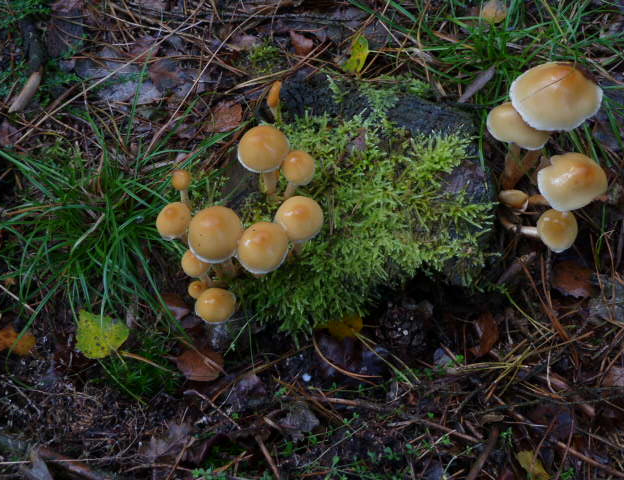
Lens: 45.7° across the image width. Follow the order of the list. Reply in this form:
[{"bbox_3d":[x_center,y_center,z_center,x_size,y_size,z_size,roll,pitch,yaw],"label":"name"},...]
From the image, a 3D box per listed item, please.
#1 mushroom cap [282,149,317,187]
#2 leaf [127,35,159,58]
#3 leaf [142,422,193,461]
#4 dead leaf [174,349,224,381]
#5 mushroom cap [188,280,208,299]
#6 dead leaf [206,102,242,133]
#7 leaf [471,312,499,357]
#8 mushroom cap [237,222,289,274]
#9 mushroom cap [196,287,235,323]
[{"bbox_3d":[-0.009,-0.056,0.543,0.025,0.017,0.025,0,57,0],"label":"mushroom cap"},{"bbox_3d":[-0.162,-0.186,0.711,0.027,0.008,0.024,0,57,0],"label":"leaf"},{"bbox_3d":[-0.108,0.149,0.549,0.043,0.008,0.026,-29,62,-17],"label":"leaf"},{"bbox_3d":[-0.090,0.099,0.587,0.037,0.007,0.027,8,58,5],"label":"dead leaf"},{"bbox_3d":[-0.080,0.033,0.517,0.014,0.010,0.014,0,57,0],"label":"mushroom cap"},{"bbox_3d":[-0.075,-0.105,0.636,0.031,0.009,0.029,0,57,0],"label":"dead leaf"},{"bbox_3d":[0.140,0.077,0.601,0.020,0.010,0.036,15,59,9],"label":"leaf"},{"bbox_3d":[-0.034,0.002,0.500,0.036,0.022,0.036,0,57,0],"label":"mushroom cap"},{"bbox_3d":[-0.066,0.045,0.504,0.029,0.018,0.029,0,60,0],"label":"mushroom cap"}]

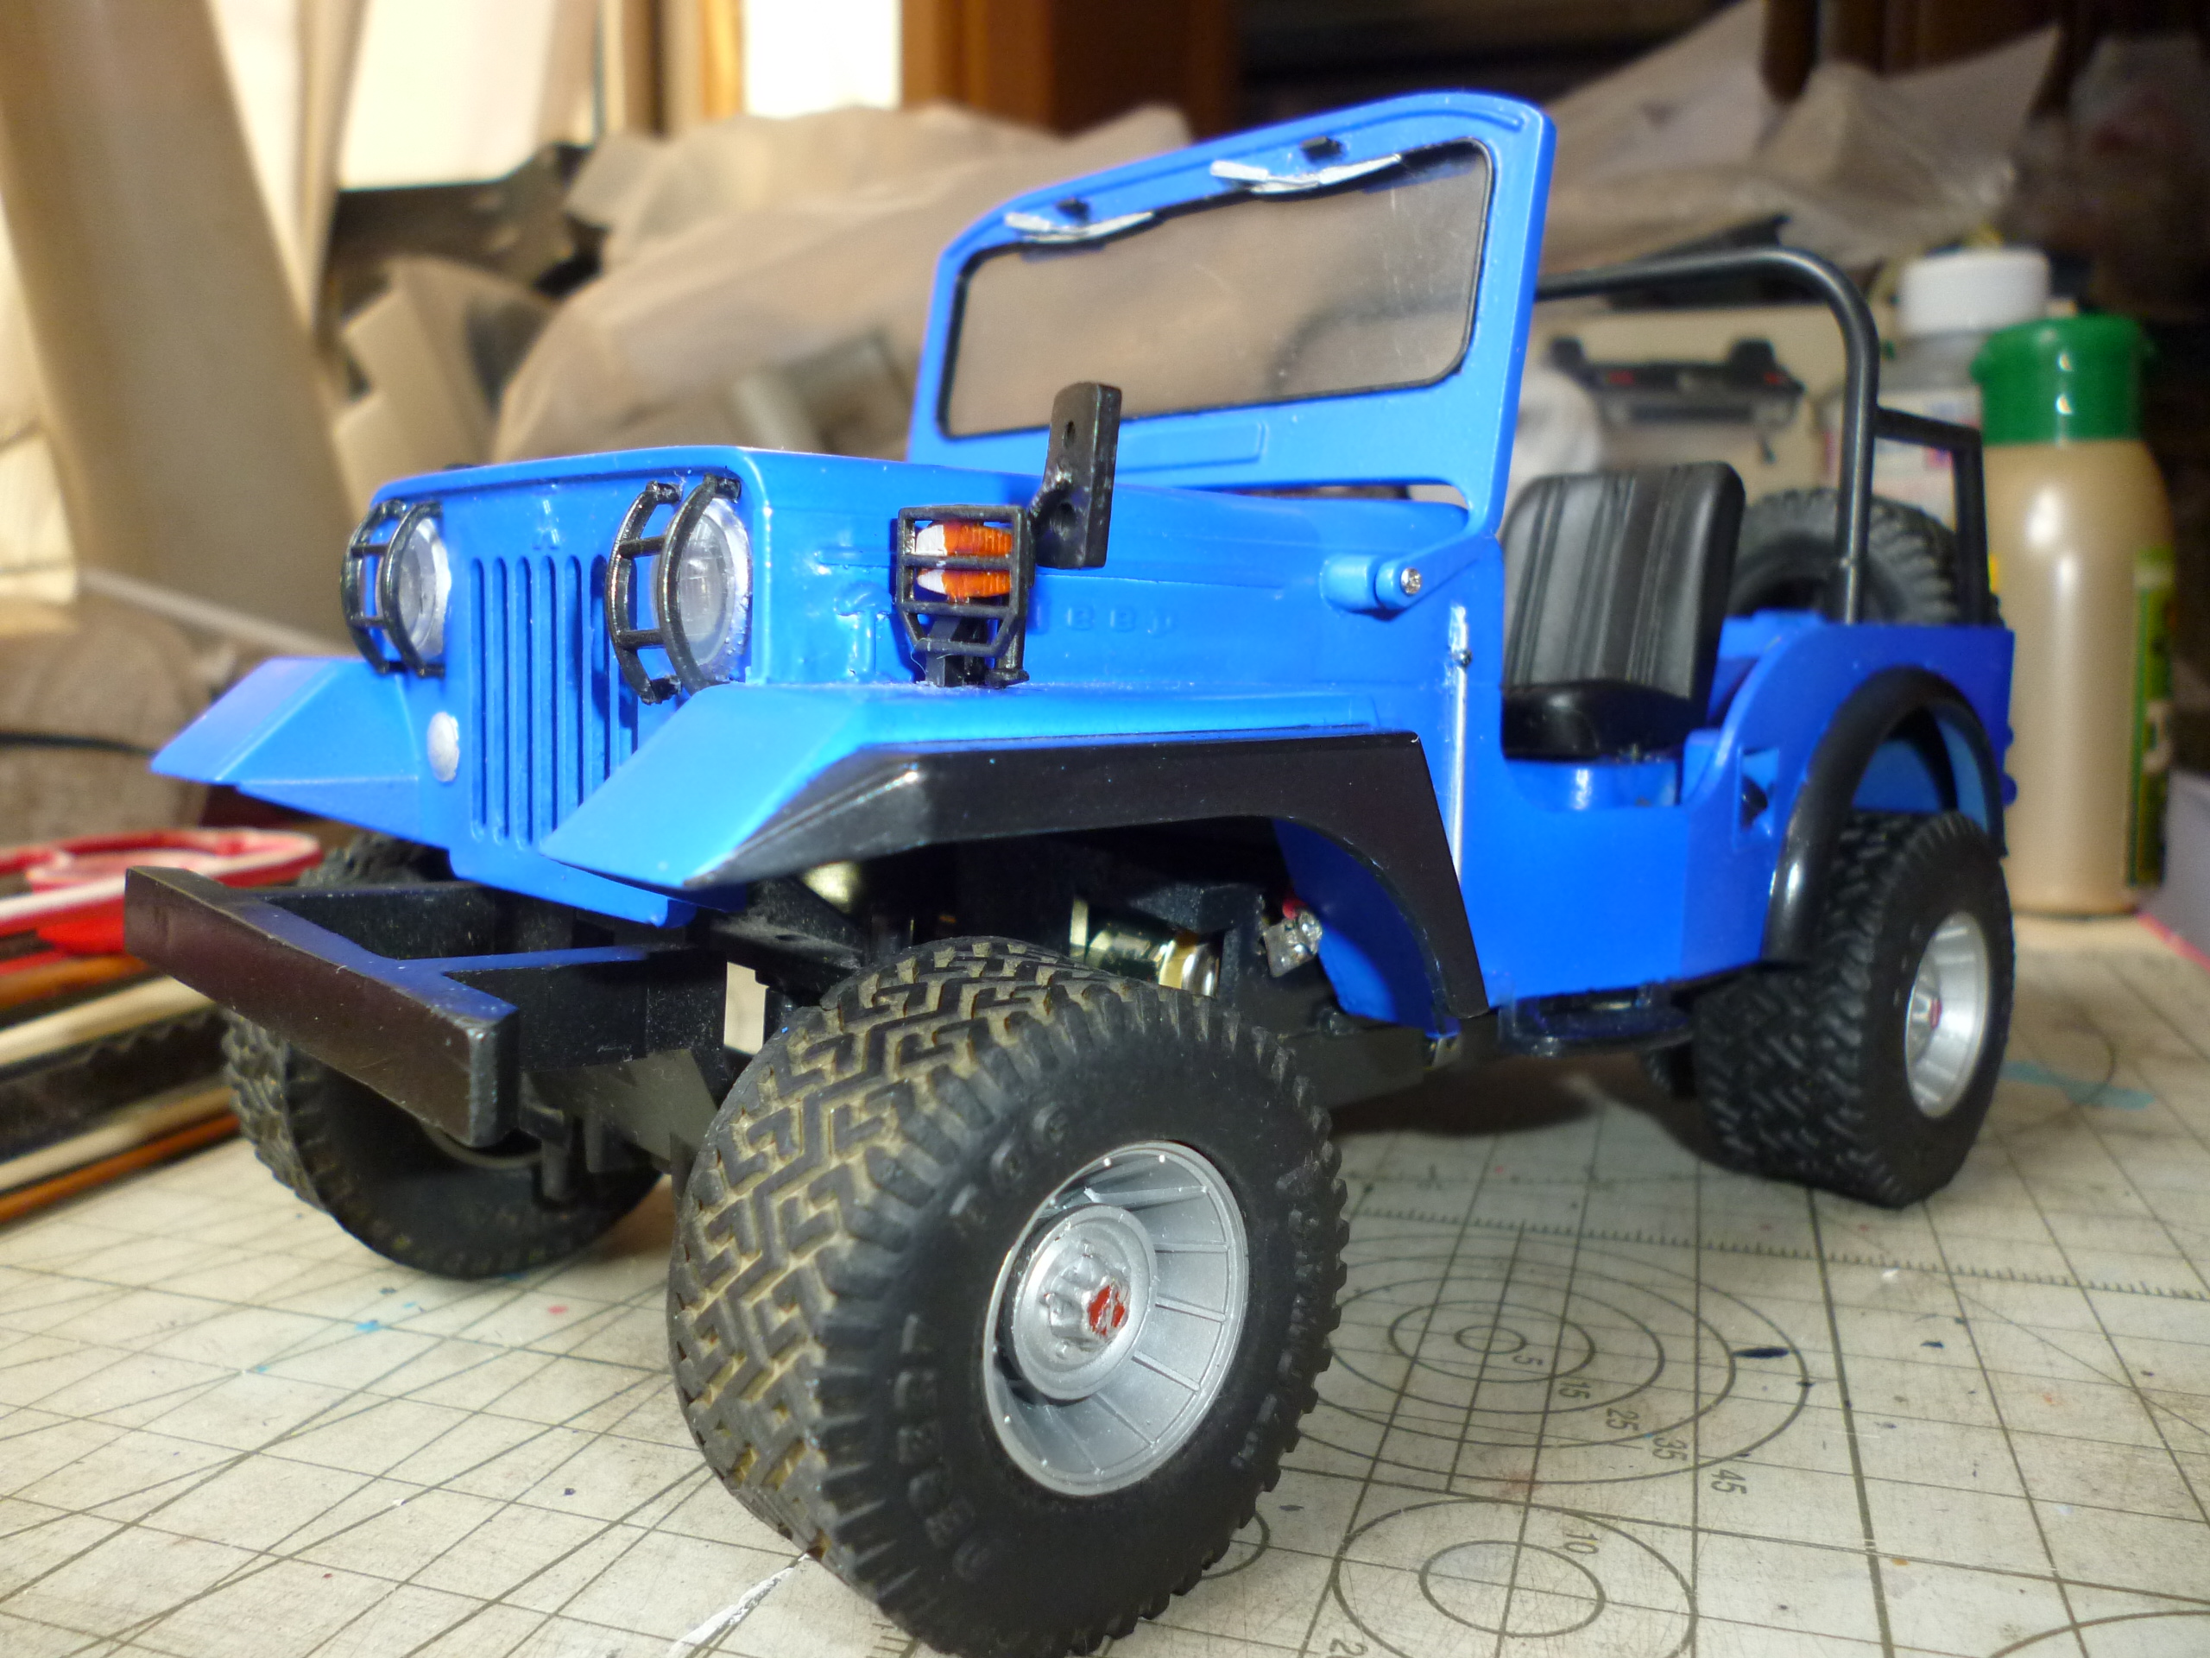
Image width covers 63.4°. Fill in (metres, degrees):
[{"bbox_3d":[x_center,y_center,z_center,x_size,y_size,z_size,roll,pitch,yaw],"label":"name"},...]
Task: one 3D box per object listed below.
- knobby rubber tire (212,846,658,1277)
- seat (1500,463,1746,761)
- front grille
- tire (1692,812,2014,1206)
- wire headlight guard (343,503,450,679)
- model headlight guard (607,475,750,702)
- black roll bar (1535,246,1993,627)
[{"bbox_3d":[-0.053,0.018,0.153,0.037,0.037,0.016,-7,10,-42],"label":"knobby rubber tire"},{"bbox_3d":[0.042,-0.020,0.162,0.026,0.025,0.021,-7,10,-42],"label":"seat"},{"bbox_3d":[-0.035,-0.008,0.116,0.002,0.020,0.023,-7,10,-42],"label":"front grille"},{"bbox_3d":[0.071,0.016,0.168,0.037,0.037,0.016,-7,10,-42],"label":"tire"},{"bbox_3d":[-0.051,-0.017,0.127,0.005,0.012,0.008,-7,10,-42],"label":"wire headlight guard"},{"bbox_3d":[-0.024,-0.013,0.098,0.005,0.012,0.008,-7,10,-42],"label":"model headlight guard"},{"bbox_3d":[0.057,-0.040,0.198,0.035,0.035,0.072,-7,10,-42],"label":"black roll bar"}]

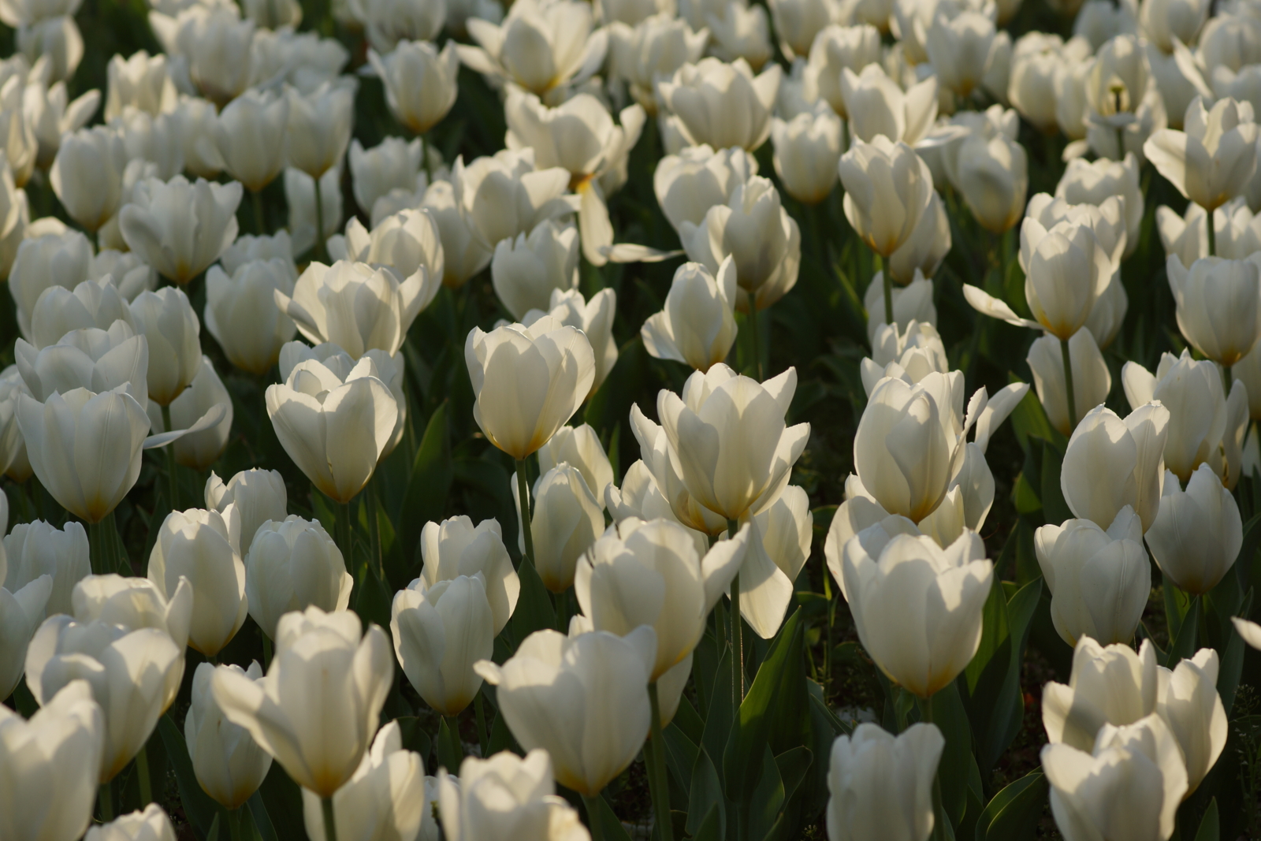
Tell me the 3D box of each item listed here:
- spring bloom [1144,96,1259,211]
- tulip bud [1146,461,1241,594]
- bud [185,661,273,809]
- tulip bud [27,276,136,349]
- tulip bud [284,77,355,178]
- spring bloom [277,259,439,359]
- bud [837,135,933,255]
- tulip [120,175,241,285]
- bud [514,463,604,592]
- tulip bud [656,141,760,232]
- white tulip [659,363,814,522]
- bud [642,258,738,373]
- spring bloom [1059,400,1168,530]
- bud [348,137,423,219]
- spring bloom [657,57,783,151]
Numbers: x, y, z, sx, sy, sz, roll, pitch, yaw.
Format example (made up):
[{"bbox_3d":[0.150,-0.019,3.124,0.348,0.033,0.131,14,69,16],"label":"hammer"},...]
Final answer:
[{"bbox_3d":[0.361,-0.166,3.320,0.071,0.069,0.065,0,14,0],"label":"spring bloom"},{"bbox_3d":[0.296,0.059,2.760,0.052,0.067,0.052,0,14,0],"label":"tulip bud"},{"bbox_3d":[-0.185,0.148,2.420,0.041,0.066,0.041,-1,16,-4],"label":"bud"},{"bbox_3d":[-0.317,-0.049,3.050,0.061,0.067,0.058,0,14,0],"label":"tulip bud"},{"bbox_3d":[-0.201,-0.186,3.400,0.046,0.063,0.046,-1,16,-3],"label":"tulip bud"},{"bbox_3d":[-0.153,-0.057,2.920,0.087,0.055,0.074,-1,16,-3],"label":"spring bloom"},{"bbox_3d":[0.156,-0.136,3.200,0.058,0.071,0.055,0,14,0],"label":"bud"},{"bbox_3d":[-0.268,-0.111,3.130,0.073,0.062,0.070,-1,16,-5],"label":"tulip"},{"bbox_3d":[-0.036,0.054,2.680,0.045,0.064,0.045,0,14,0],"label":"bud"},{"bbox_3d":[0.047,-0.137,3.300,0.066,0.072,0.062,0,14,0],"label":"tulip bud"},{"bbox_3d":[0.054,0.012,2.740,0.080,0.074,0.073,-1,13,0],"label":"white tulip"},{"bbox_3d":[0.034,-0.057,2.940,0.053,0.062,0.048,0,16,1],"label":"bud"},{"bbox_3d":[0.248,0.029,2.690,0.057,0.066,0.054,2,16,5],"label":"spring bloom"},{"bbox_3d":[-0.152,-0.145,3.270,0.047,0.055,0.047,-1,16,-3],"label":"bud"},{"bbox_3d":[0.062,-0.215,3.650,0.088,0.066,0.081,0,14,0],"label":"spring bloom"}]

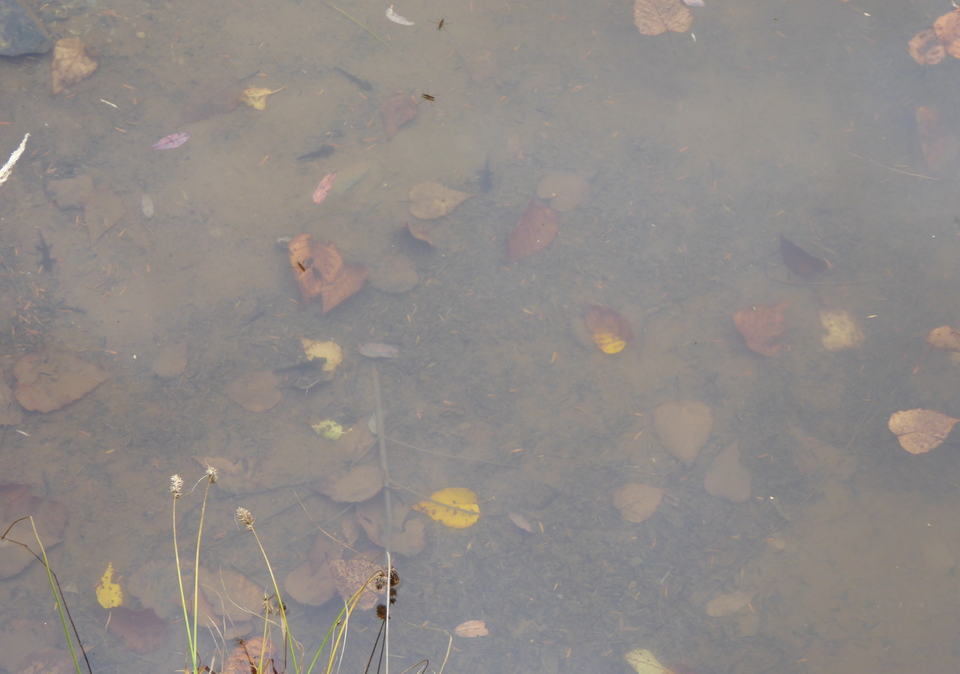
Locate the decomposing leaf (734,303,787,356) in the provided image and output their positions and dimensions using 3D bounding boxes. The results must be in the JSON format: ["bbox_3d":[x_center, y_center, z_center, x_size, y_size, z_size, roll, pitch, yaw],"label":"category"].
[{"bbox_3d":[0.320,-0.018,2.505,0.058,0.015,0.083,9,50,8],"label":"decomposing leaf"}]

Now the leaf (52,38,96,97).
[{"bbox_3d":[-0.518,-0.352,2.796,0.056,0.015,0.104,-8,49,-7],"label":"leaf"}]

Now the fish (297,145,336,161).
[{"bbox_3d":[-0.195,-0.217,2.615,0.048,0.008,0.015,-18,54,-13],"label":"fish"}]

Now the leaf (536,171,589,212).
[{"bbox_3d":[0.103,-0.181,2.697,0.063,0.008,0.062,-20,57,-14],"label":"leaf"}]

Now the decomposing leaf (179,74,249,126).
[{"bbox_3d":[-0.332,-0.301,2.752,0.121,0.015,0.051,-25,53,-20],"label":"decomposing leaf"}]

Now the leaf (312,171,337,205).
[{"bbox_3d":[-0.190,-0.185,2.655,0.019,0.008,0.060,15,51,13],"label":"leaf"}]

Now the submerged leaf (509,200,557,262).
[{"bbox_3d":[0.058,-0.128,2.602,0.051,0.015,0.102,24,53,20],"label":"submerged leaf"}]

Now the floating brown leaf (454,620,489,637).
[{"bbox_3d":[-0.007,0.278,2.092,0.034,0.006,0.018,0,50,0],"label":"floating brown leaf"}]

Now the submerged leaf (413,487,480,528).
[{"bbox_3d":[-0.036,0.180,2.304,0.071,0.008,0.051,-1,52,-1],"label":"submerged leaf"}]

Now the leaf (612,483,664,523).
[{"bbox_3d":[0.167,0.168,2.249,0.055,0.008,0.049,-22,53,-18],"label":"leaf"}]

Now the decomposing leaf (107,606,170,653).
[{"bbox_3d":[-0.366,0.309,2.338,0.079,0.014,0.050,27,58,18],"label":"decomposing leaf"}]

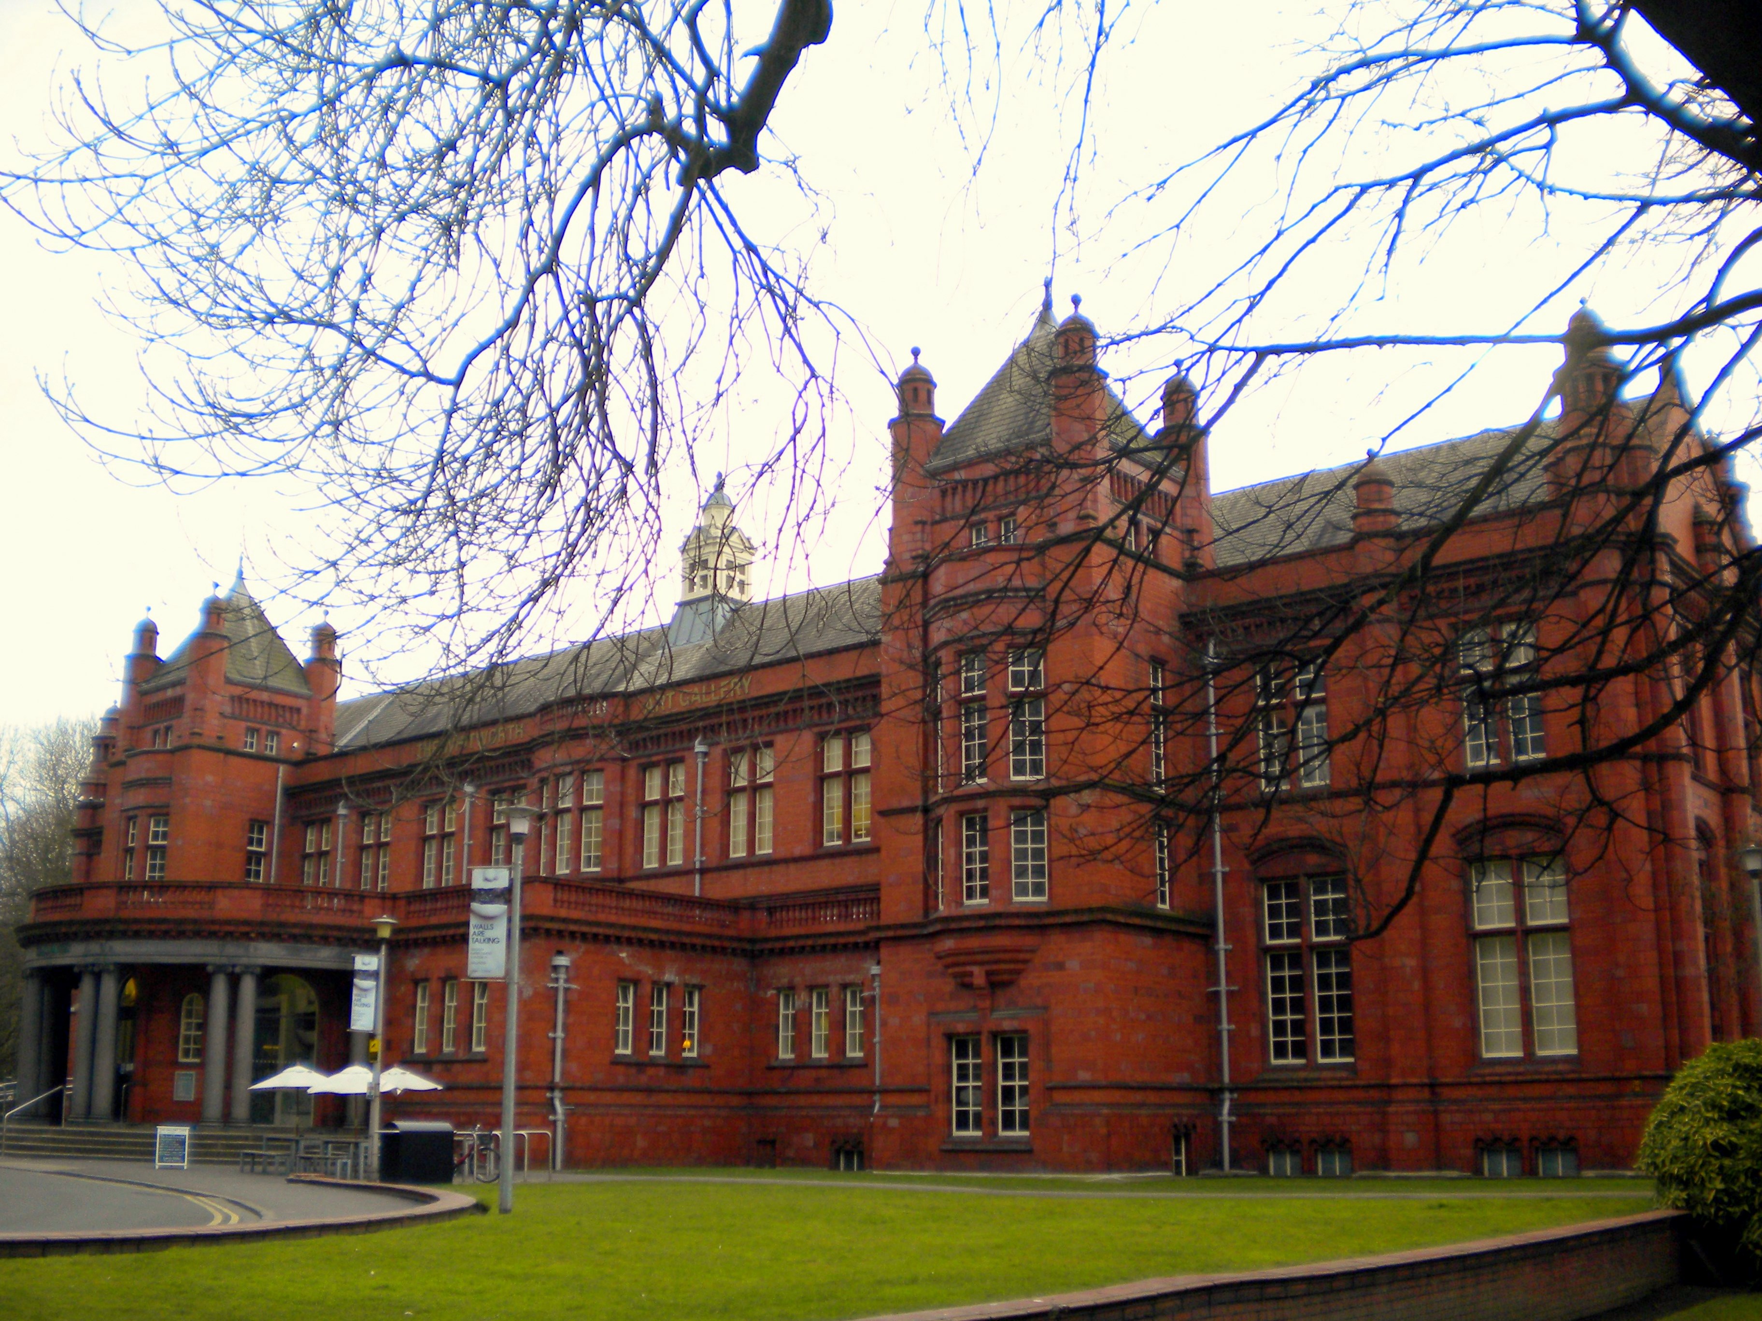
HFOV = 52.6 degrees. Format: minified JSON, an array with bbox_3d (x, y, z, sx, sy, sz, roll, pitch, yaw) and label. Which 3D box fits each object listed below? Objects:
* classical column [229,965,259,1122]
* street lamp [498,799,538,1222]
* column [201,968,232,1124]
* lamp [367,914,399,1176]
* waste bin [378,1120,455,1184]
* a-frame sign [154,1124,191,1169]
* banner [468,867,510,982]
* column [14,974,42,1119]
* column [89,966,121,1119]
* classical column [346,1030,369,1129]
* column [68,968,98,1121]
[{"bbox_3d":[-14.768,8.942,41.416,0.530,3.535,0.530,-4,-14,17],"label":"classical column"},{"bbox_3d":[-4.826,4.518,23.526,0.530,5.322,0.530,0,-14,0],"label":"street lamp"},{"bbox_3d":[-16.555,9.597,44.361,0.560,3.920,0.560,3,-14,-11],"label":"column"},{"bbox_3d":[-9.875,7.620,35.305,0.530,5.146,0.530,0,-14,0],"label":"lamp"},{"bbox_3d":[-8.712,9.211,33.412,1.150,1.120,0.680,12,-18,-40],"label":"waste bin"},{"bbox_3d":[-15.193,10.465,38.285,0.680,0.881,0.480,3,-14,-11],"label":"a-frame sign"},{"bbox_3d":[-5.818,3.913,26.512,0.660,1.720,0.050,-3,-14,13],"label":"banner"},{"bbox_3d":[-22.490,10.128,46.983,0.560,3.920,0.560,8,-16,-29],"label":"column"},{"bbox_3d":[-19.424,9.617,44.612,0.560,3.920,0.560,-4,-14,18],"label":"column"},{"bbox_3d":[-13.490,10.086,46.125,0.560,3.920,0.560,-12,-18,41],"label":"classical column"},{"bbox_3d":[-18.903,9.083,42.216,0.530,3.541,0.530,-8,-16,30],"label":"column"}]

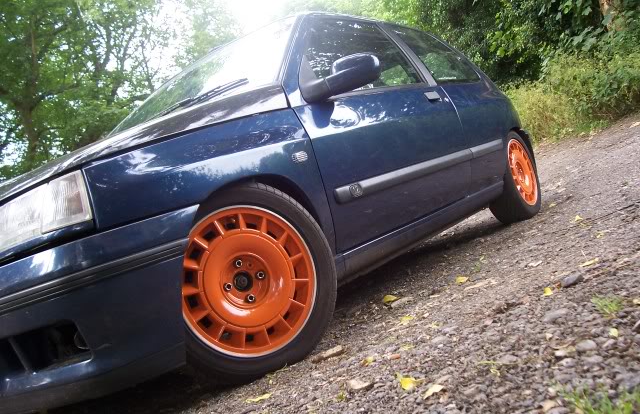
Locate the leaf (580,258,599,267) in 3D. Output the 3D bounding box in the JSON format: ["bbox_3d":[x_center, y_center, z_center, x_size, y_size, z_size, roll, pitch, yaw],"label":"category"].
[{"bbox_3d":[0.763,0.159,1.781,0.062,0.015,0.035,-18,-2,-12],"label":"leaf"}]

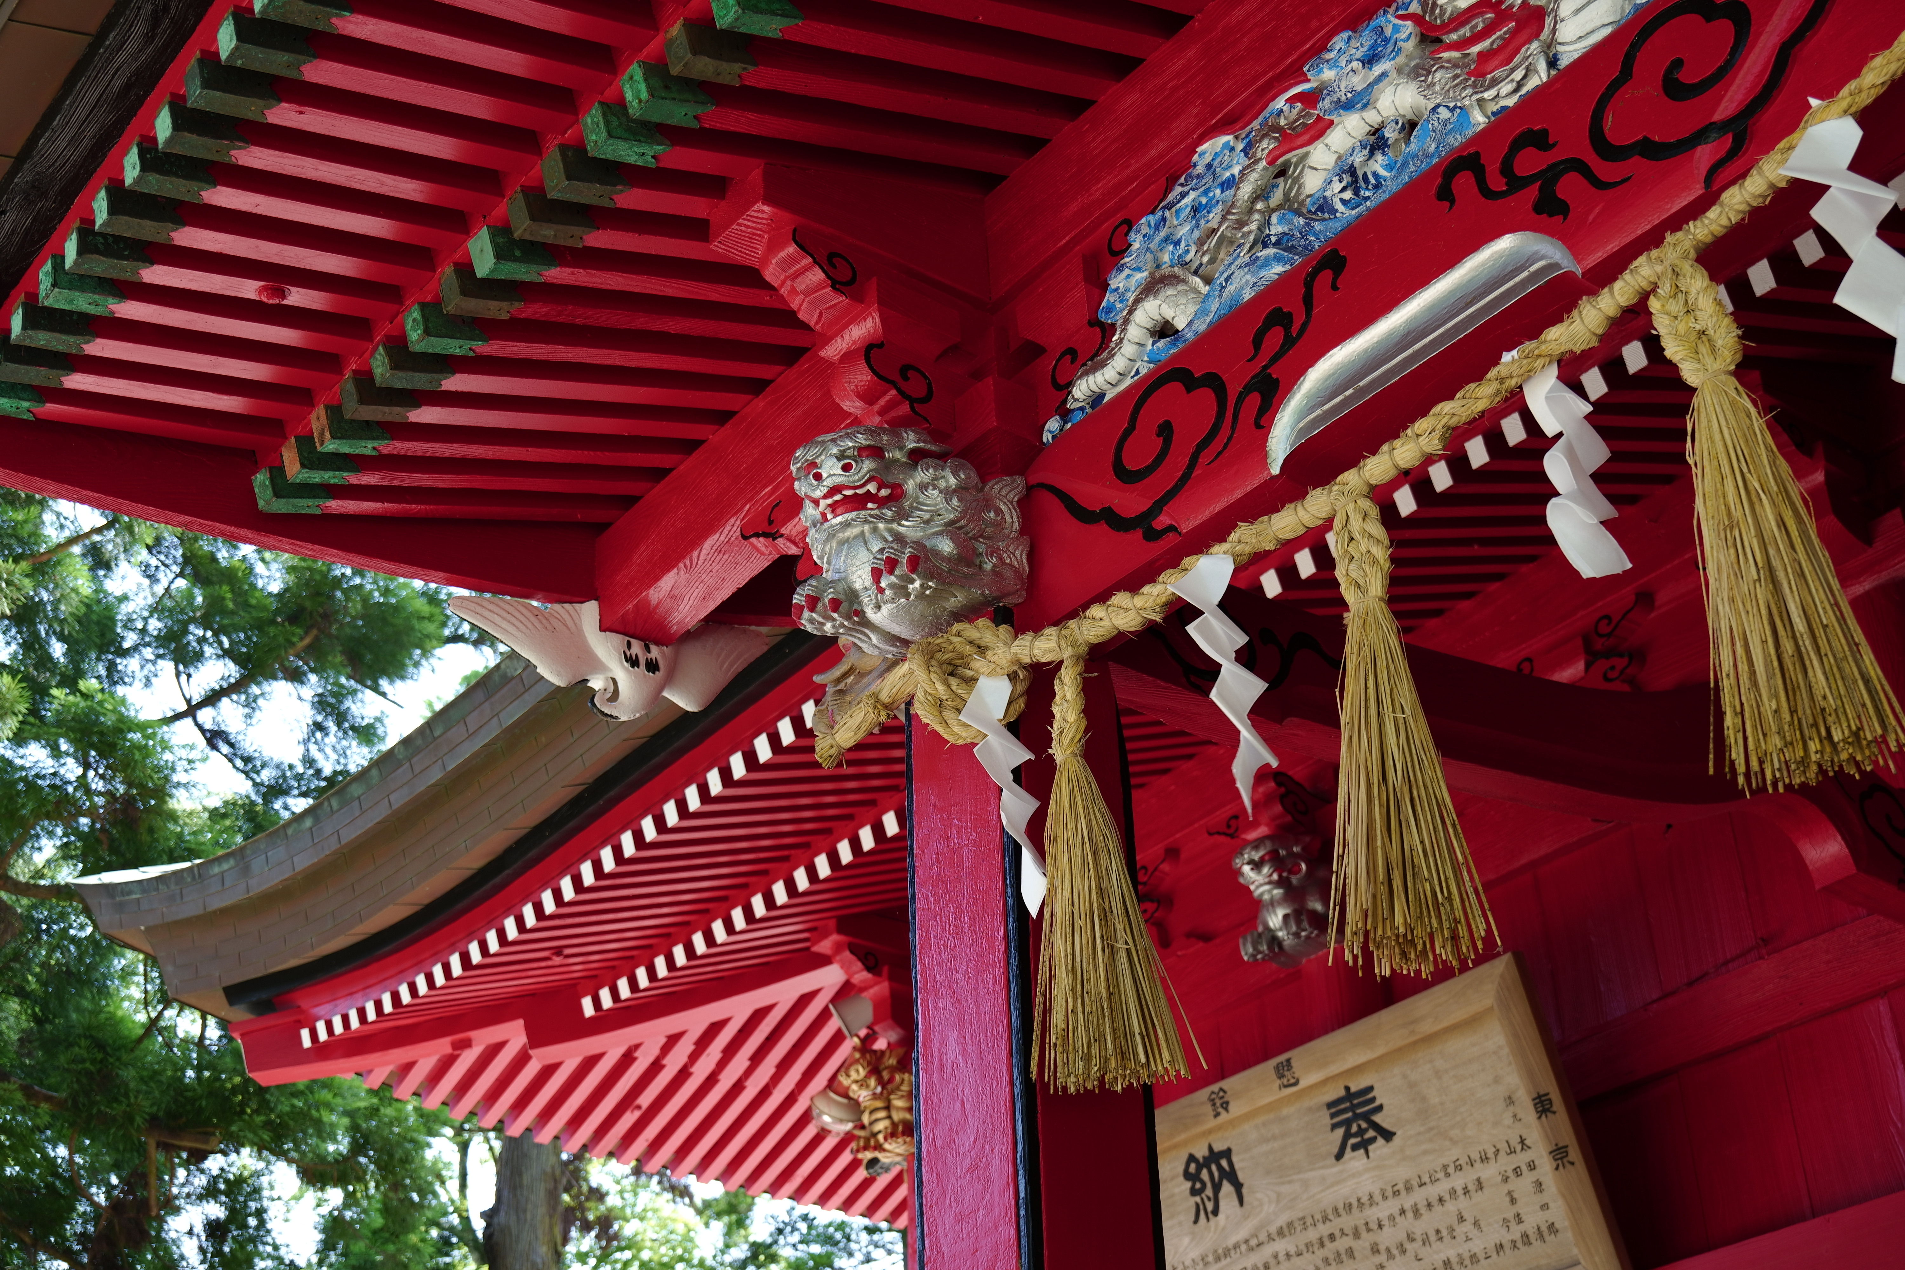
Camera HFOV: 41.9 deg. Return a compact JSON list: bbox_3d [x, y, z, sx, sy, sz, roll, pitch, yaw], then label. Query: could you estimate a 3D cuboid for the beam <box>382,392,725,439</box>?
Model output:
[{"bbox_3d":[-0.632,-0.369,4.063,0.641,0.059,0.050,0,-25,-43],"label":"beam"}]

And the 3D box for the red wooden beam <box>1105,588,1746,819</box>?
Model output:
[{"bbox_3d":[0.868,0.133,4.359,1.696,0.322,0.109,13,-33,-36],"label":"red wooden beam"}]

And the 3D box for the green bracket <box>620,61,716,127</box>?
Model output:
[{"bbox_3d":[-0.373,-0.714,3.285,0.107,0.059,0.050,0,-25,-43],"label":"green bracket"}]

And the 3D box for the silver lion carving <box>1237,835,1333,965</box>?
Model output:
[{"bbox_3d":[0.793,0.623,5.850,0.225,0.261,0.247,-28,-39,36],"label":"silver lion carving"}]

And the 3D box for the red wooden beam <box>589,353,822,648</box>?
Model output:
[{"bbox_3d":[-0.377,-0.259,4.607,0.134,0.227,0.852,19,-36,-32],"label":"red wooden beam"}]

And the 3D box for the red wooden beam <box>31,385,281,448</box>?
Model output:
[{"bbox_3d":[-1.333,-0.375,4.201,0.441,0.059,0.053,5,-28,-39],"label":"red wooden beam"}]

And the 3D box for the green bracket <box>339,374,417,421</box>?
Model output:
[{"bbox_3d":[-0.962,-0.401,4.189,0.116,0.064,0.050,0,-24,-41],"label":"green bracket"}]

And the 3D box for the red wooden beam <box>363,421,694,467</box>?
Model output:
[{"bbox_3d":[-0.758,-0.353,4.511,0.655,0.064,0.050,0,-24,-41],"label":"red wooden beam"}]

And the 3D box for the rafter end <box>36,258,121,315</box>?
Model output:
[{"bbox_3d":[-1.247,-0.499,3.565,0.107,0.054,0.047,5,-28,-41],"label":"rafter end"}]

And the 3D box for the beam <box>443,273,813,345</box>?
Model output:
[{"bbox_3d":[-0.512,-0.547,4.159,0.749,0.064,0.051,0,-24,-41],"label":"beam"}]

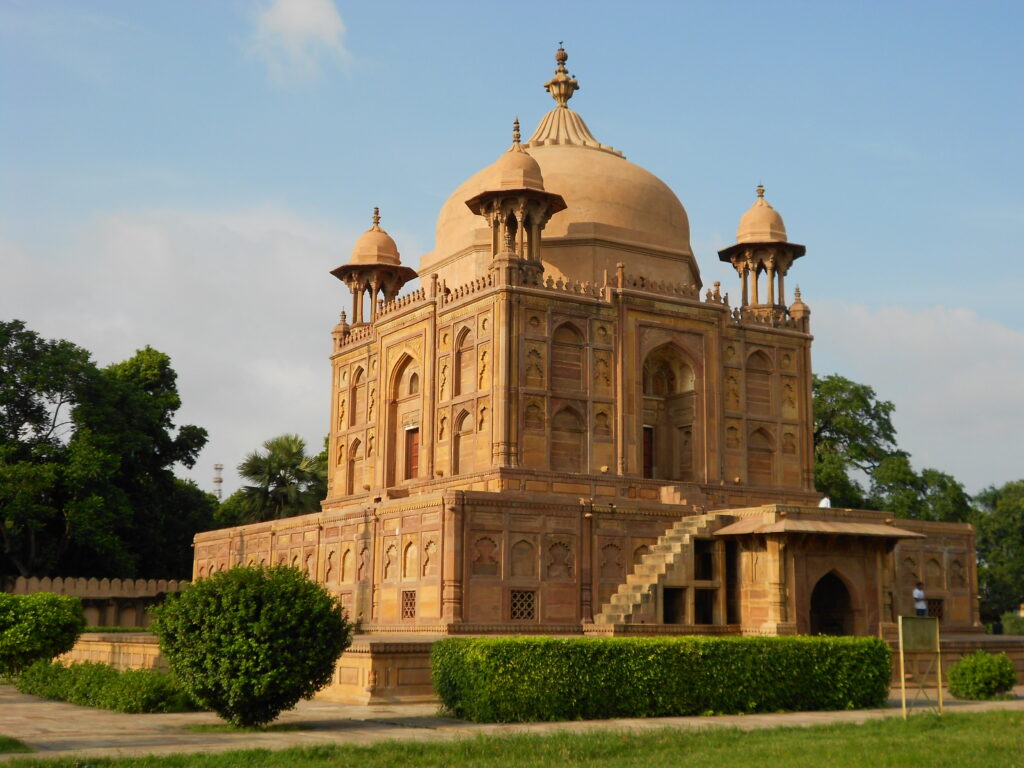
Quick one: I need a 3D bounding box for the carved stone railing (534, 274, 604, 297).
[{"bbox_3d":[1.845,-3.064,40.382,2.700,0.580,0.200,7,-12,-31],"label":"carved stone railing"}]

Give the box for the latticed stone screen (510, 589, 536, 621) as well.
[{"bbox_3d":[0.282,5.585,32.124,0.744,0.731,0.100,7,-12,-31],"label":"latticed stone screen"}]

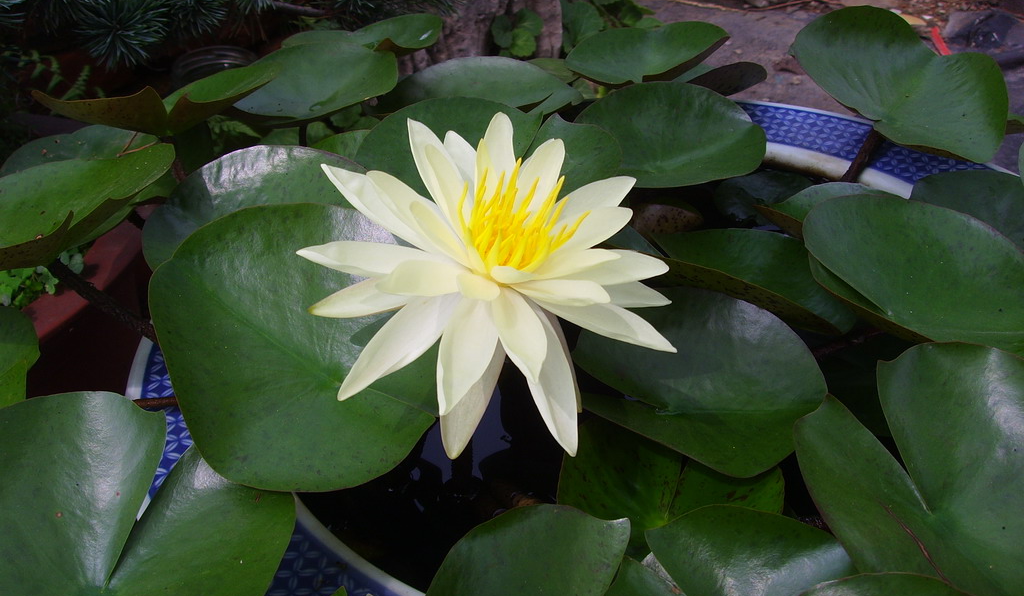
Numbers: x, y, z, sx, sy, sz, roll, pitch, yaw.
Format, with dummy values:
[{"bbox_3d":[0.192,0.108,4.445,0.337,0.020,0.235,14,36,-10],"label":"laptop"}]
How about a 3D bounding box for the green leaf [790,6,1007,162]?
[{"bbox_3d":[0.208,-0.115,0.620,0.115,0.030,0.105,3,55,-5],"label":"green leaf"}]

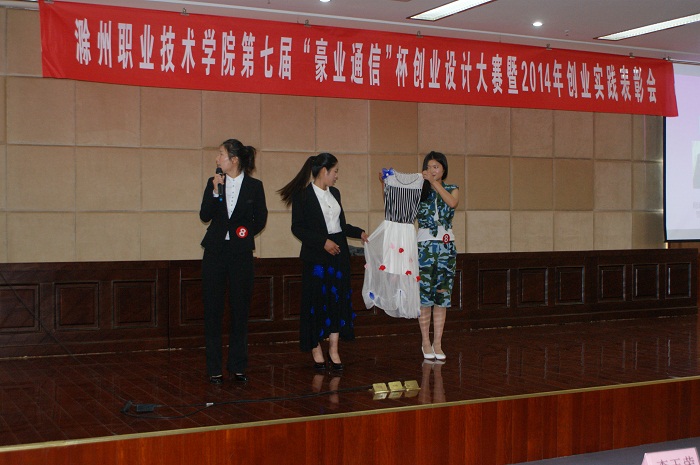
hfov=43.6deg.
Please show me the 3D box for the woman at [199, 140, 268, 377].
[{"bbox_3d":[-0.820,0.194,6.128,0.490,1.690,0.360,0,1,2],"label":"woman"}]

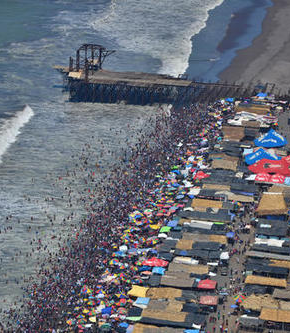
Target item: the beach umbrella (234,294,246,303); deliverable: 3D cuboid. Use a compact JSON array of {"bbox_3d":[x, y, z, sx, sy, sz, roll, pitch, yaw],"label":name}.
[{"bbox_3d":[19.520,27.754,530.000,2.500,2.350,2.500,0,20,0],"label":"beach umbrella"}]

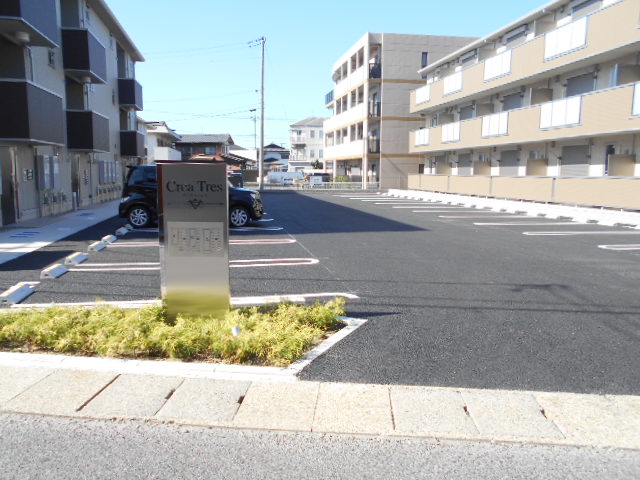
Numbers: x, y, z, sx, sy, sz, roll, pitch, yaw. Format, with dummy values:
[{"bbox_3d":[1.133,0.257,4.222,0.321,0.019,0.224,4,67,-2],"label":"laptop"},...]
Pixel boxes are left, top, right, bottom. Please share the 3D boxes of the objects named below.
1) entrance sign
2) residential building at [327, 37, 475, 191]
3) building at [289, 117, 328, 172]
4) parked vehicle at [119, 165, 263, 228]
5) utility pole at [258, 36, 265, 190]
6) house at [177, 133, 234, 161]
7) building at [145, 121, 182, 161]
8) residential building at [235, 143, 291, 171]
[{"bbox_3d":[-1.176,0.042,4.590,0.627,1.560,0.160,-1,8,-6],"label":"entrance sign"},{"bbox_3d":[7.590,-11.223,46.916,11.700,12.065,16.500,-1,8,-11],"label":"residential building"},{"bbox_3d":[0.150,-14.001,75.253,9.200,10.045,8.000,-1,8,-11],"label":"building"},{"bbox_3d":[-3.521,-1.263,13.531,3.850,1.660,1.700,-1,8,-11],"label":"parked vehicle"},{"bbox_3d":[-4.666,-10.111,38.983,0.360,12.055,0.360,-1,8,-11],"label":"utility pole"},{"bbox_3d":[-16.528,-11.716,69.172,9.000,6.791,7.500,1,8,5],"label":"house"},{"bbox_3d":[-20.523,-9.718,53.736,8.000,7.030,9.000,-1,8,-11],"label":"building"},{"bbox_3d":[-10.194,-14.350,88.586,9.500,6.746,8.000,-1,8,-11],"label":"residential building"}]

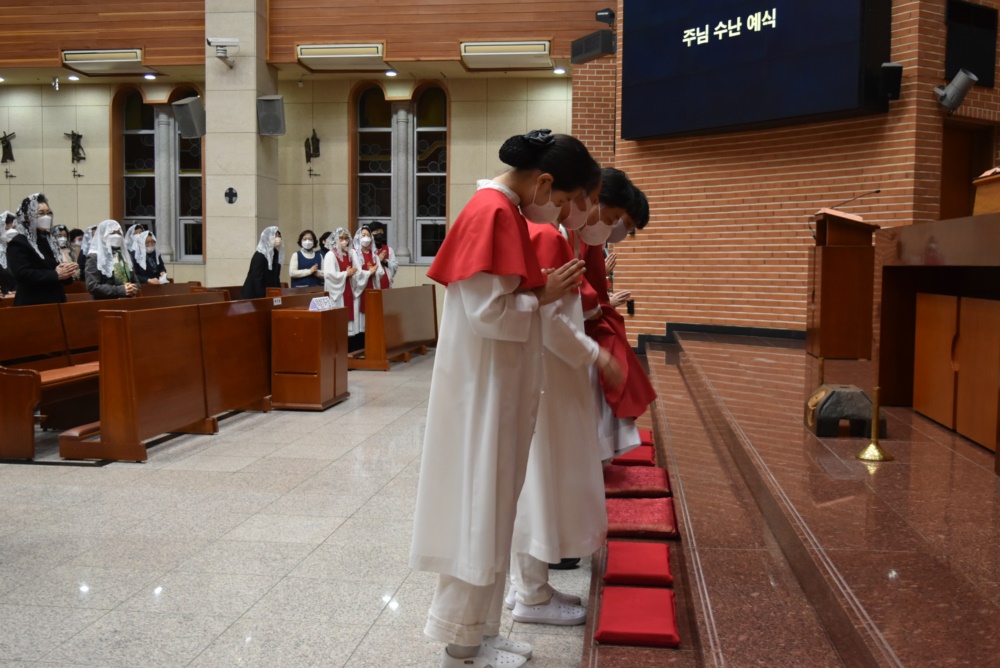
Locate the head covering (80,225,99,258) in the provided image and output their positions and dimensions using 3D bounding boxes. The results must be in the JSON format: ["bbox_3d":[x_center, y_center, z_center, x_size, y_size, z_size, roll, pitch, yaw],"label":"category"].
[{"bbox_3d":[-4.732,-1.075,11.562,0.270,0.370,0.260,2,4,25],"label":"head covering"}]

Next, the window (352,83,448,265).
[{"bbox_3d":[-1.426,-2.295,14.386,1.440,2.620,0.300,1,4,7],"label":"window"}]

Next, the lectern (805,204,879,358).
[{"bbox_3d":[2.752,-0.404,8.034,0.460,1.160,0.560,1,4,7],"label":"lectern"}]

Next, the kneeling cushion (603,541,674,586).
[{"bbox_3d":[0.431,0.706,3.107,0.210,0.045,0.370,1,4,7],"label":"kneeling cushion"}]

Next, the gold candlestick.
[{"bbox_3d":[1.341,0.317,3.595,0.128,0.265,0.128,1,4,7],"label":"gold candlestick"}]

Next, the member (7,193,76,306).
[{"bbox_3d":[-3.250,-0.177,7.107,0.430,1.637,0.460,1,4,15],"label":"member"}]

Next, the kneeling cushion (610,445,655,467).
[{"bbox_3d":[0.679,0.616,5.088,0.215,0.050,0.350,1,4,7],"label":"kneeling cushion"}]

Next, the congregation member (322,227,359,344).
[{"bbox_3d":[-1.790,-0.419,11.255,0.360,1.555,0.440,3,5,38],"label":"congregation member"}]

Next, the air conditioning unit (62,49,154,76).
[{"bbox_3d":[-5.997,-4.220,15.585,1.250,0.230,0.660,1,4,7],"label":"air conditioning unit"}]

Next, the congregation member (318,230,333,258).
[{"bbox_3d":[-2.429,-0.627,13.956,0.360,1.583,0.450,2,4,25],"label":"congregation member"}]

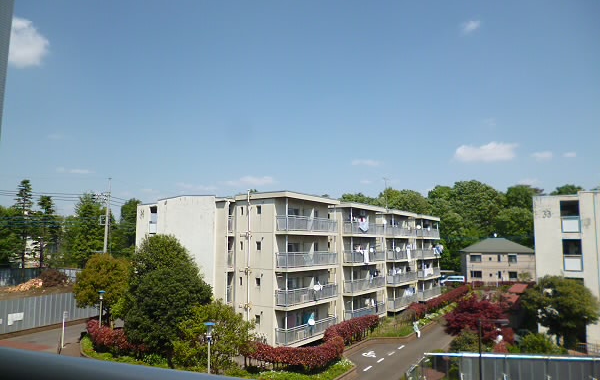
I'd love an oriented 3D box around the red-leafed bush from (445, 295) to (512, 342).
[{"bbox_3d":[15.539,10.997,36.527,5.500,3.600,5.000,-3,-8,22],"label":"red-leafed bush"}]

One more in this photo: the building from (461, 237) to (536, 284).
[{"bbox_3d":[37.961,13.988,80.448,12.200,8.900,8.600,-2,-8,16],"label":"building"}]

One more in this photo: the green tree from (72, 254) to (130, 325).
[{"bbox_3d":[-18.407,9.544,39.234,5.400,6.900,5.200,4,-8,-24],"label":"green tree"}]

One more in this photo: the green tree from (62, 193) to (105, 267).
[{"bbox_3d":[-40.028,8.804,76.742,6.680,16.370,6.680,0,-7,0],"label":"green tree"}]

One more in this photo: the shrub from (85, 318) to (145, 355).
[{"bbox_3d":[-13.891,11.382,32.728,7.594,1.650,1.900,-5,-9,37],"label":"shrub"}]

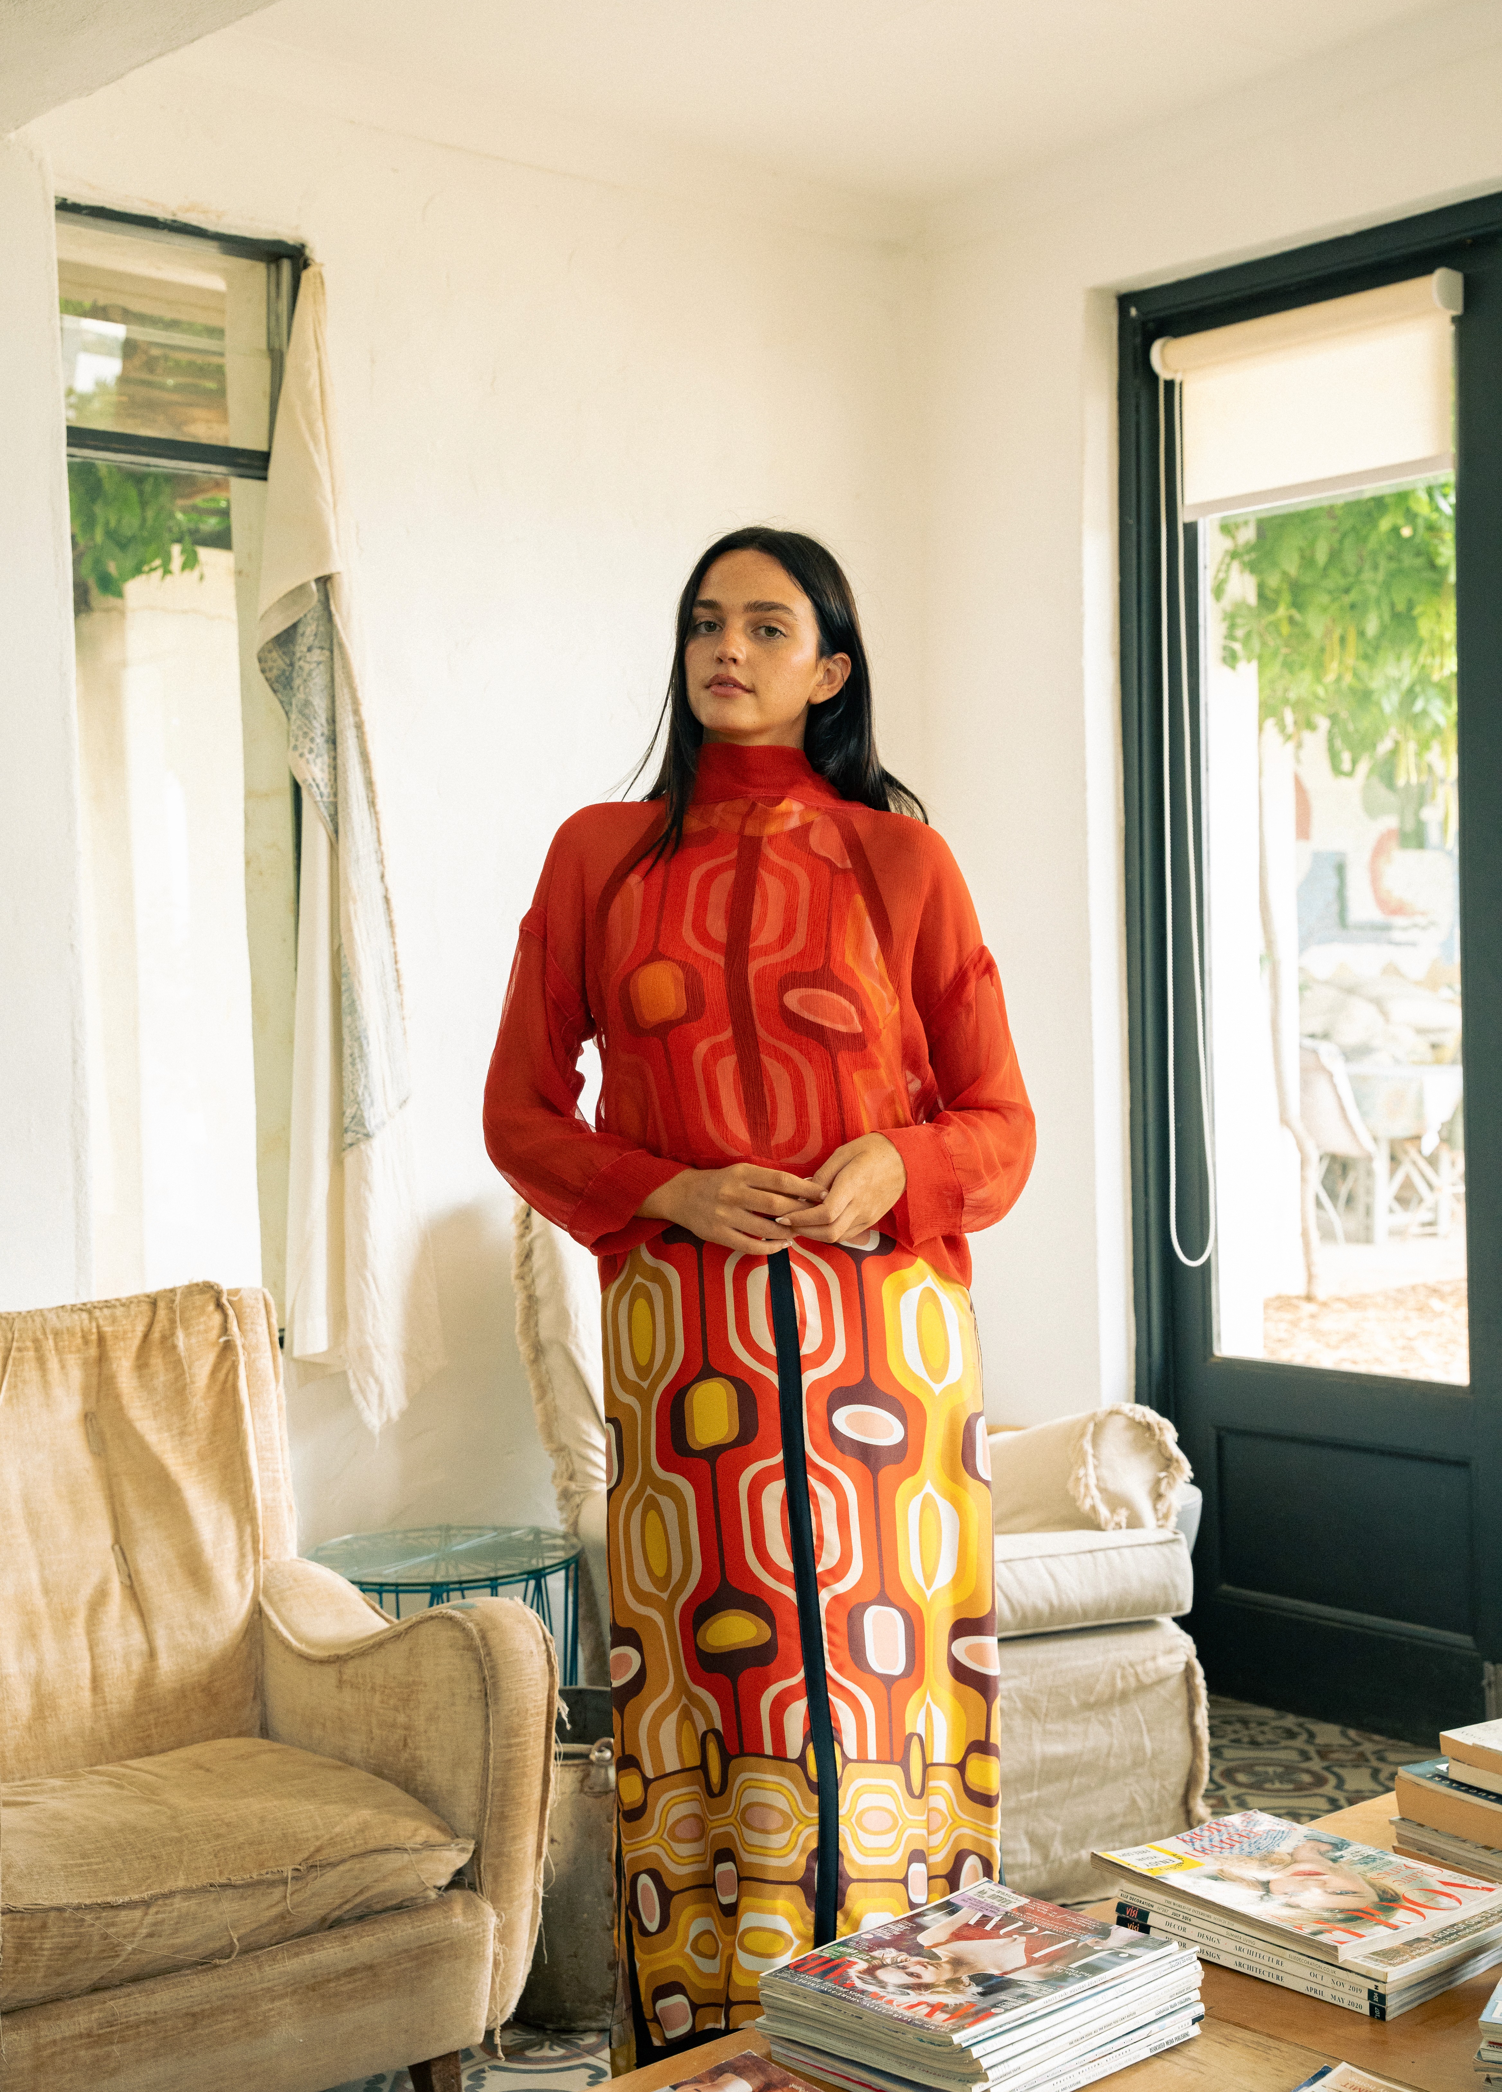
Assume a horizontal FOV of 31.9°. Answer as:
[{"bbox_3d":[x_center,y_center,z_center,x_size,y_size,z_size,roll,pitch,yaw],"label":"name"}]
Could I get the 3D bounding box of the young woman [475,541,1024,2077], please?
[{"bbox_3d":[0.016,0.403,2.594,0.540,1.814,0.360,-1,2,4],"label":"young woman"}]

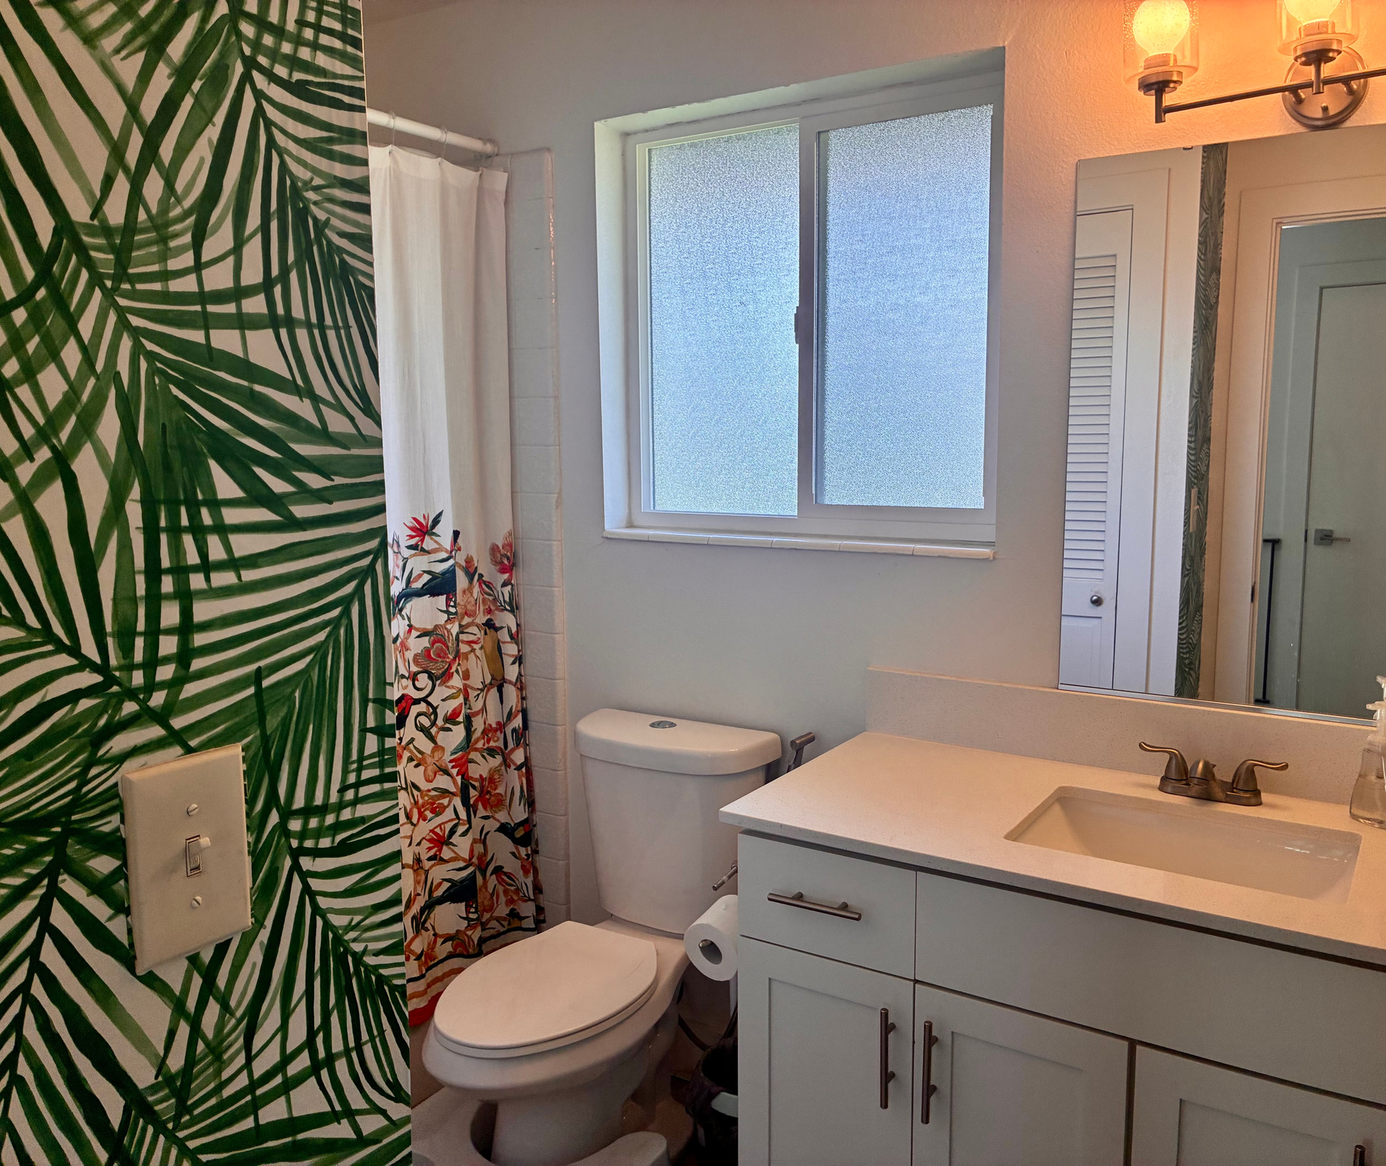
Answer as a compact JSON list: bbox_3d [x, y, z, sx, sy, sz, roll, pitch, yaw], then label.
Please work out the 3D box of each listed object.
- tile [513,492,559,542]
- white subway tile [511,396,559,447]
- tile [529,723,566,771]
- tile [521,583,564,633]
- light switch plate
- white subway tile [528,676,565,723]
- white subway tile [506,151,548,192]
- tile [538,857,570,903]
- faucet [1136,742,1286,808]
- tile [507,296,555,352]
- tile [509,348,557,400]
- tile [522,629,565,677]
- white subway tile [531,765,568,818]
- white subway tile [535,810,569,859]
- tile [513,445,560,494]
[{"bbox_3d":[-0.353,-0.153,2.714,0.112,0.108,0.010,5,9,33],"label":"tile"},{"bbox_3d":[-0.355,-0.370,2.684,0.112,0.108,0.010,5,9,33],"label":"white subway tile"},{"bbox_3d":[-0.345,0.387,2.760,0.108,0.108,0.014,5,9,33],"label":"tile"},{"bbox_3d":[-0.348,0.060,2.715,0.108,0.108,0.014,5,9,33],"label":"tile"},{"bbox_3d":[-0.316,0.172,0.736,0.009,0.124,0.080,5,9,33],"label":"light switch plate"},{"bbox_3d":[-0.346,0.278,2.745,0.108,0.108,0.014,5,9,33],"label":"white subway tile"},{"bbox_3d":[-0.360,-0.908,2.610,0.112,0.105,0.010,5,9,33],"label":"white subway tile"},{"bbox_3d":[-0.345,0.713,2.833,0.112,0.108,0.010,5,9,33],"label":"tile"},{"bbox_3d":[0.813,0.310,1.854,0.222,0.085,0.147,5,9,33],"label":"faucet"},{"bbox_3d":[-0.357,-0.586,2.654,0.112,0.108,0.010,5,9,33],"label":"tile"},{"bbox_3d":[-0.352,-0.475,2.641,0.108,0.108,0.014,5,9,33],"label":"tile"},{"bbox_3d":[-0.347,0.169,2.730,0.108,0.108,0.014,5,9,33],"label":"tile"},{"bbox_3d":[-0.344,0.498,2.776,0.108,0.108,0.014,5,9,33],"label":"white subway tile"},{"bbox_3d":[-0.346,0.605,2.818,0.112,0.108,0.010,5,9,33],"label":"white subway tile"},{"bbox_3d":[-0.350,-0.260,2.671,0.108,0.108,0.014,5,9,33],"label":"tile"}]

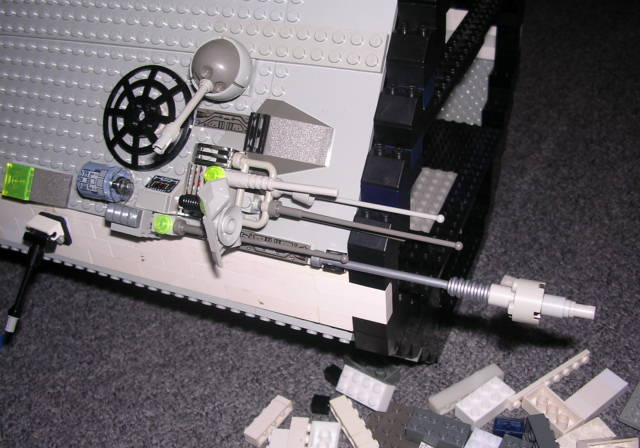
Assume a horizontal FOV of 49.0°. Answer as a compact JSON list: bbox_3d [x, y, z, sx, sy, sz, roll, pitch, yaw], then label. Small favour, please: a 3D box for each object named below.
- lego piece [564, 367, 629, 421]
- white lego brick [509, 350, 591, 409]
[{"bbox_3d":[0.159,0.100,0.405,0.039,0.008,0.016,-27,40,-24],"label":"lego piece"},{"bbox_3d":[0.137,0.093,0.420,0.064,0.008,0.005,-24,46,-20],"label":"white lego brick"}]

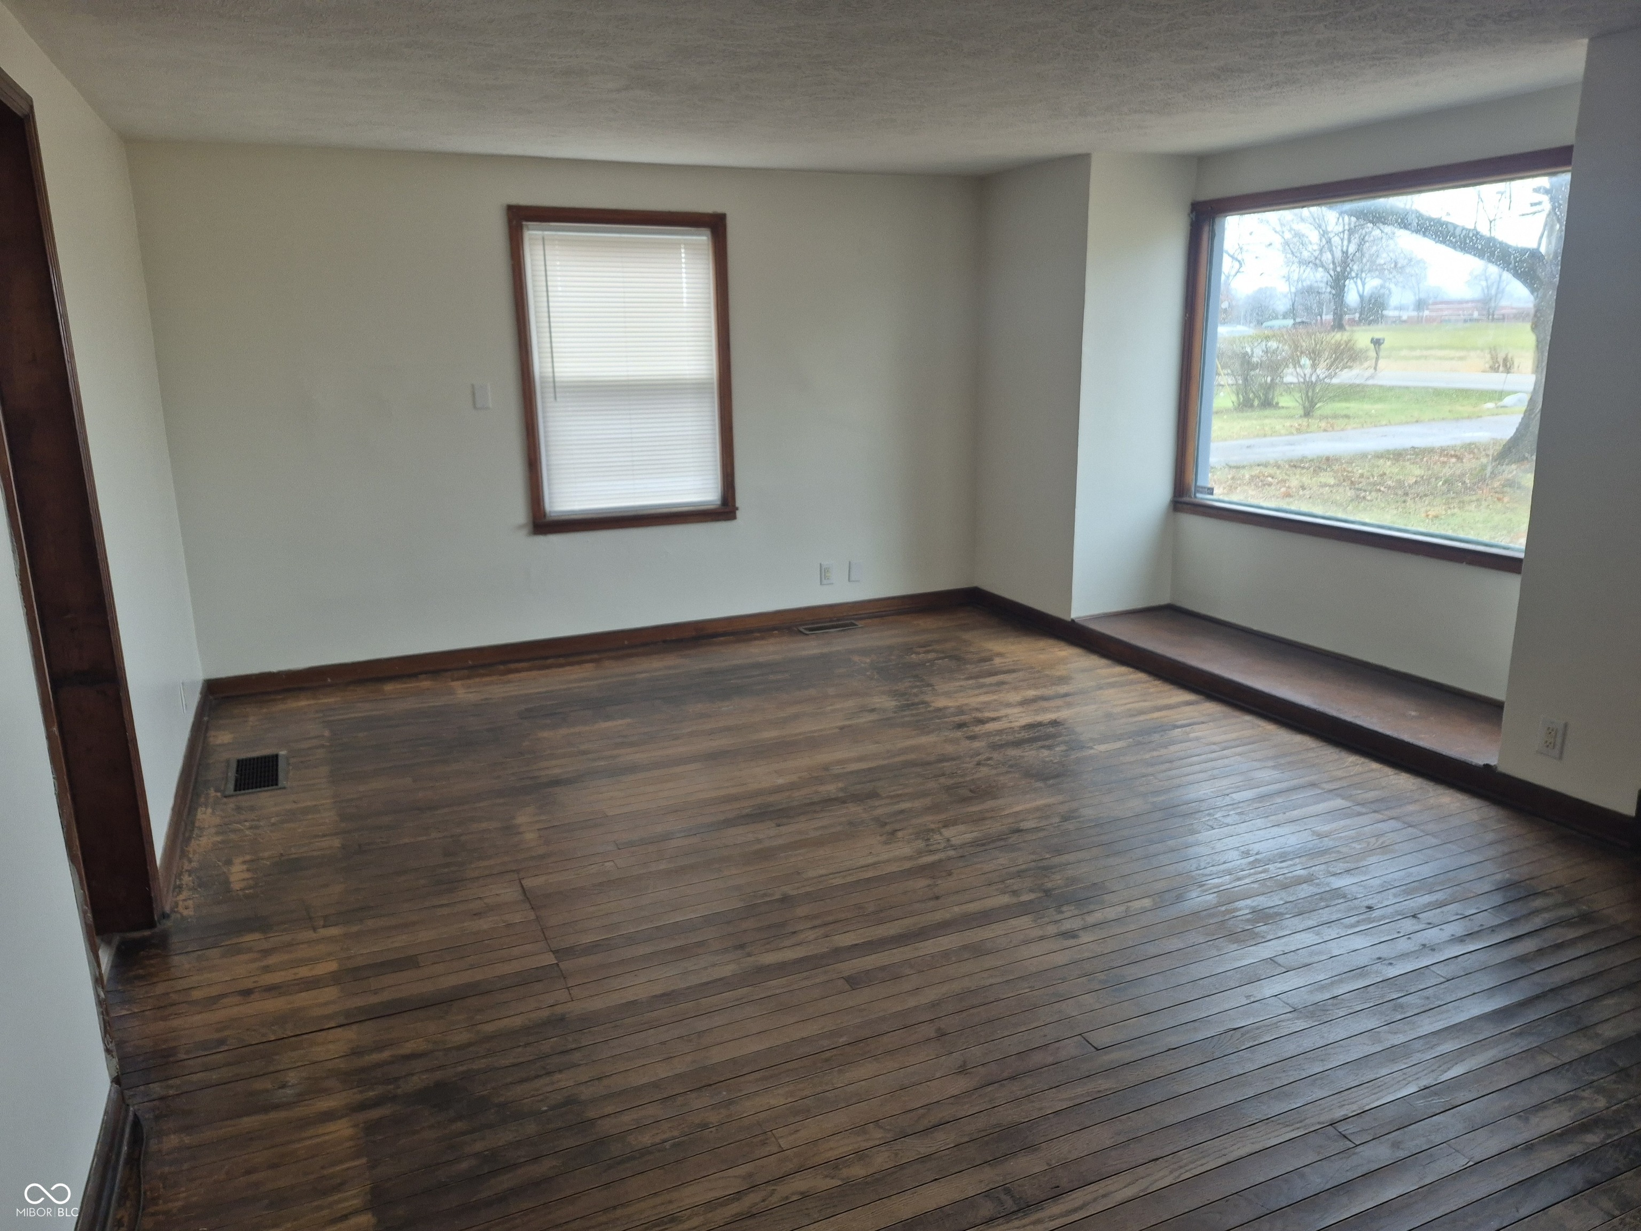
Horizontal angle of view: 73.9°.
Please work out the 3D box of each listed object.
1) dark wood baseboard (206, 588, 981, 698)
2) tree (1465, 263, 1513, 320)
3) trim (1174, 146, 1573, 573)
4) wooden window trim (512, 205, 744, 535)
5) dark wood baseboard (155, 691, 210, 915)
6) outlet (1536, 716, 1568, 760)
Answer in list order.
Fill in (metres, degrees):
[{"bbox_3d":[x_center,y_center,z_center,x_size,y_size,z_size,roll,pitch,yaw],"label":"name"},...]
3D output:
[{"bbox_3d":[-0.875,0.110,5.521,3.906,0.100,0.024,-7,15,-24],"label":"dark wood baseboard"},{"bbox_3d":[79.788,-38.442,130.000,4.800,6.900,4.800,7,16,30],"label":"tree"},{"bbox_3d":[2.297,-1.040,4.533,0.100,1.479,2.165,-7,15,-24],"label":"trim"},{"bbox_3d":[-0.916,-1.158,5.230,1.021,1.473,0.100,-7,15,-24],"label":"wooden window trim"},{"bbox_3d":[-2.220,0.545,3.859,0.024,0.100,2.015,-7,15,-24],"label":"dark wood baseboard"},{"bbox_3d":[2.261,0.383,3.374,0.012,0.115,0.072,-7,15,-24],"label":"outlet"}]

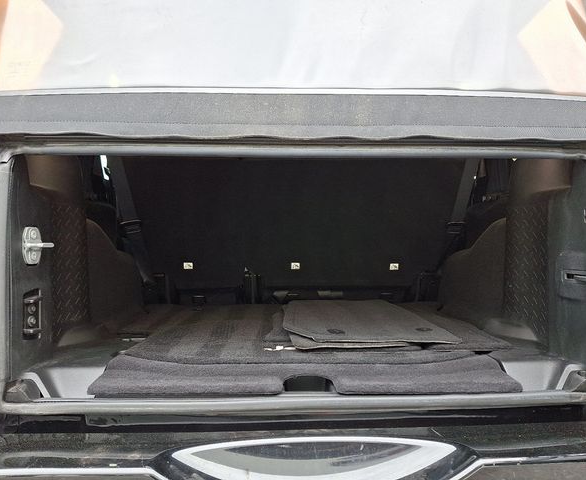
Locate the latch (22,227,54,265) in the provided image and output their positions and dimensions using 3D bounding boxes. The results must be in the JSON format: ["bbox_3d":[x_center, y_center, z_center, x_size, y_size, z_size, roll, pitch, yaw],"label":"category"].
[{"bbox_3d":[-0.524,0.012,0.955,0.039,0.077,0.054,0,3,4],"label":"latch"}]

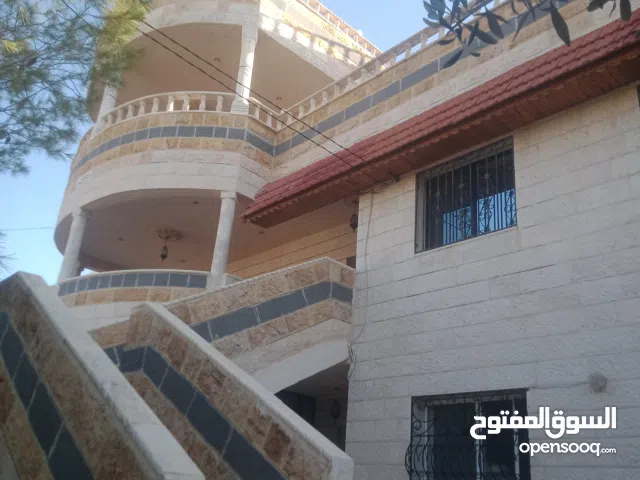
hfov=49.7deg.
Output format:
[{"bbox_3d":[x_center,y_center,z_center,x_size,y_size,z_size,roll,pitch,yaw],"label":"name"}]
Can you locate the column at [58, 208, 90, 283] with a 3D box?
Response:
[{"bbox_3d":[-4.803,0.210,13.427,0.280,1.607,0.280,21,-26,-37],"label":"column"}]

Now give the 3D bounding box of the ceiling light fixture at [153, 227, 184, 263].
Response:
[{"bbox_3d":[-3.316,0.182,14.886,0.630,0.661,0.630,21,-26,-37],"label":"ceiling light fixture"}]

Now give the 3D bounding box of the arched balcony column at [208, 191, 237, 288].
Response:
[{"bbox_3d":[-1.693,0.028,12.087,0.290,1.782,0.290,5,-21,-1],"label":"arched balcony column"}]

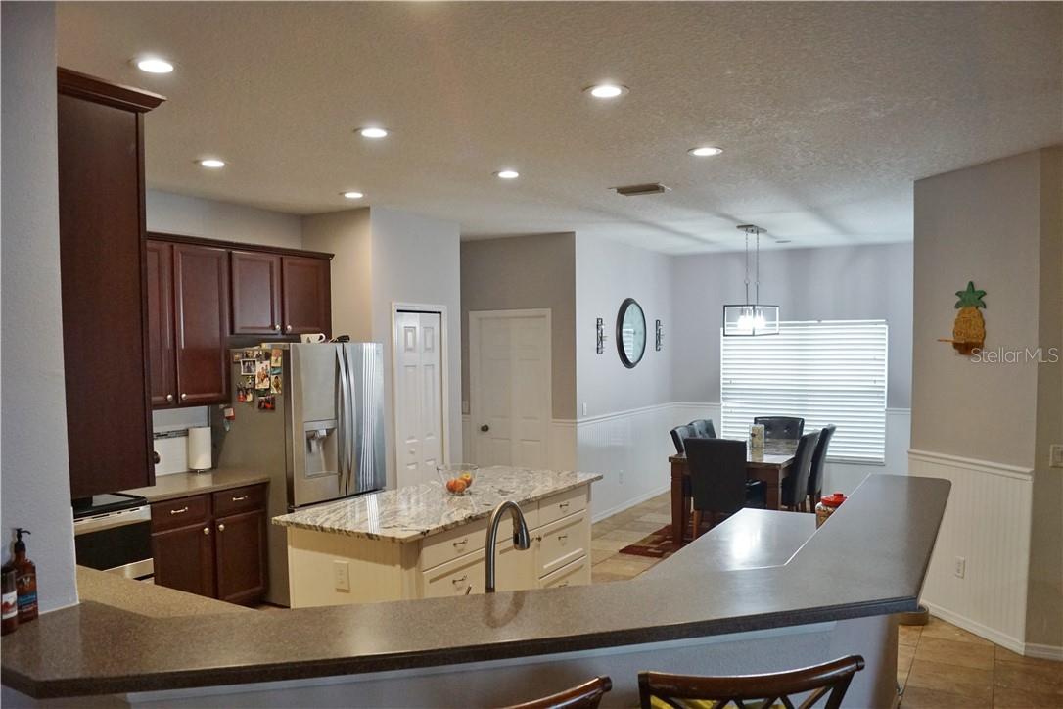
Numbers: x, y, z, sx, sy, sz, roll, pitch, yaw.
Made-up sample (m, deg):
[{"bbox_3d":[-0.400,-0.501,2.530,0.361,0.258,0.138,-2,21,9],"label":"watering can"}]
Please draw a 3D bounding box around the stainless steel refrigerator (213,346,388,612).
[{"bbox_3d":[-1.668,0.828,5.861,0.861,1.780,0.907,0,1,31],"label":"stainless steel refrigerator"}]

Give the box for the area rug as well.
[{"bbox_3d":[2.021,1.663,7.458,1.520,0.012,2.445,0,1,31],"label":"area rug"}]

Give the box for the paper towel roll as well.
[{"bbox_3d":[-2.321,0.686,5.515,0.140,0.290,0.140,0,1,31],"label":"paper towel roll"}]

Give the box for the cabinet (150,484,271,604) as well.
[{"bbox_3d":[-2.249,1.293,5.173,0.629,0.876,0.837,0,1,31],"label":"cabinet"}]

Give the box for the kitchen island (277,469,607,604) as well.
[{"bbox_3d":[-0.410,1.266,4.622,0.849,0.917,1.988,0,1,31],"label":"kitchen island"}]

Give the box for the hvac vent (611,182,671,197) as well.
[{"bbox_3d":[0.747,-1.109,5.459,0.345,0.035,0.340,0,1,31],"label":"hvac vent"}]

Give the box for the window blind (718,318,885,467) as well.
[{"bbox_3d":[2.990,0.400,8.884,1.790,1.535,0.070,0,1,31],"label":"window blind"}]

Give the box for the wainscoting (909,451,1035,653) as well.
[{"bbox_3d":[2.644,1.173,4.896,0.030,1.049,0.891,-1,1,-17],"label":"wainscoting"}]

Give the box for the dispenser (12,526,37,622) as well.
[{"bbox_3d":[-1.300,0.564,2.033,0.065,0.232,0.074,0,1,31],"label":"dispenser"}]

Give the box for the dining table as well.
[{"bbox_3d":[2.117,1.286,7.636,1.020,0.760,1.869,0,1,31],"label":"dining table"}]

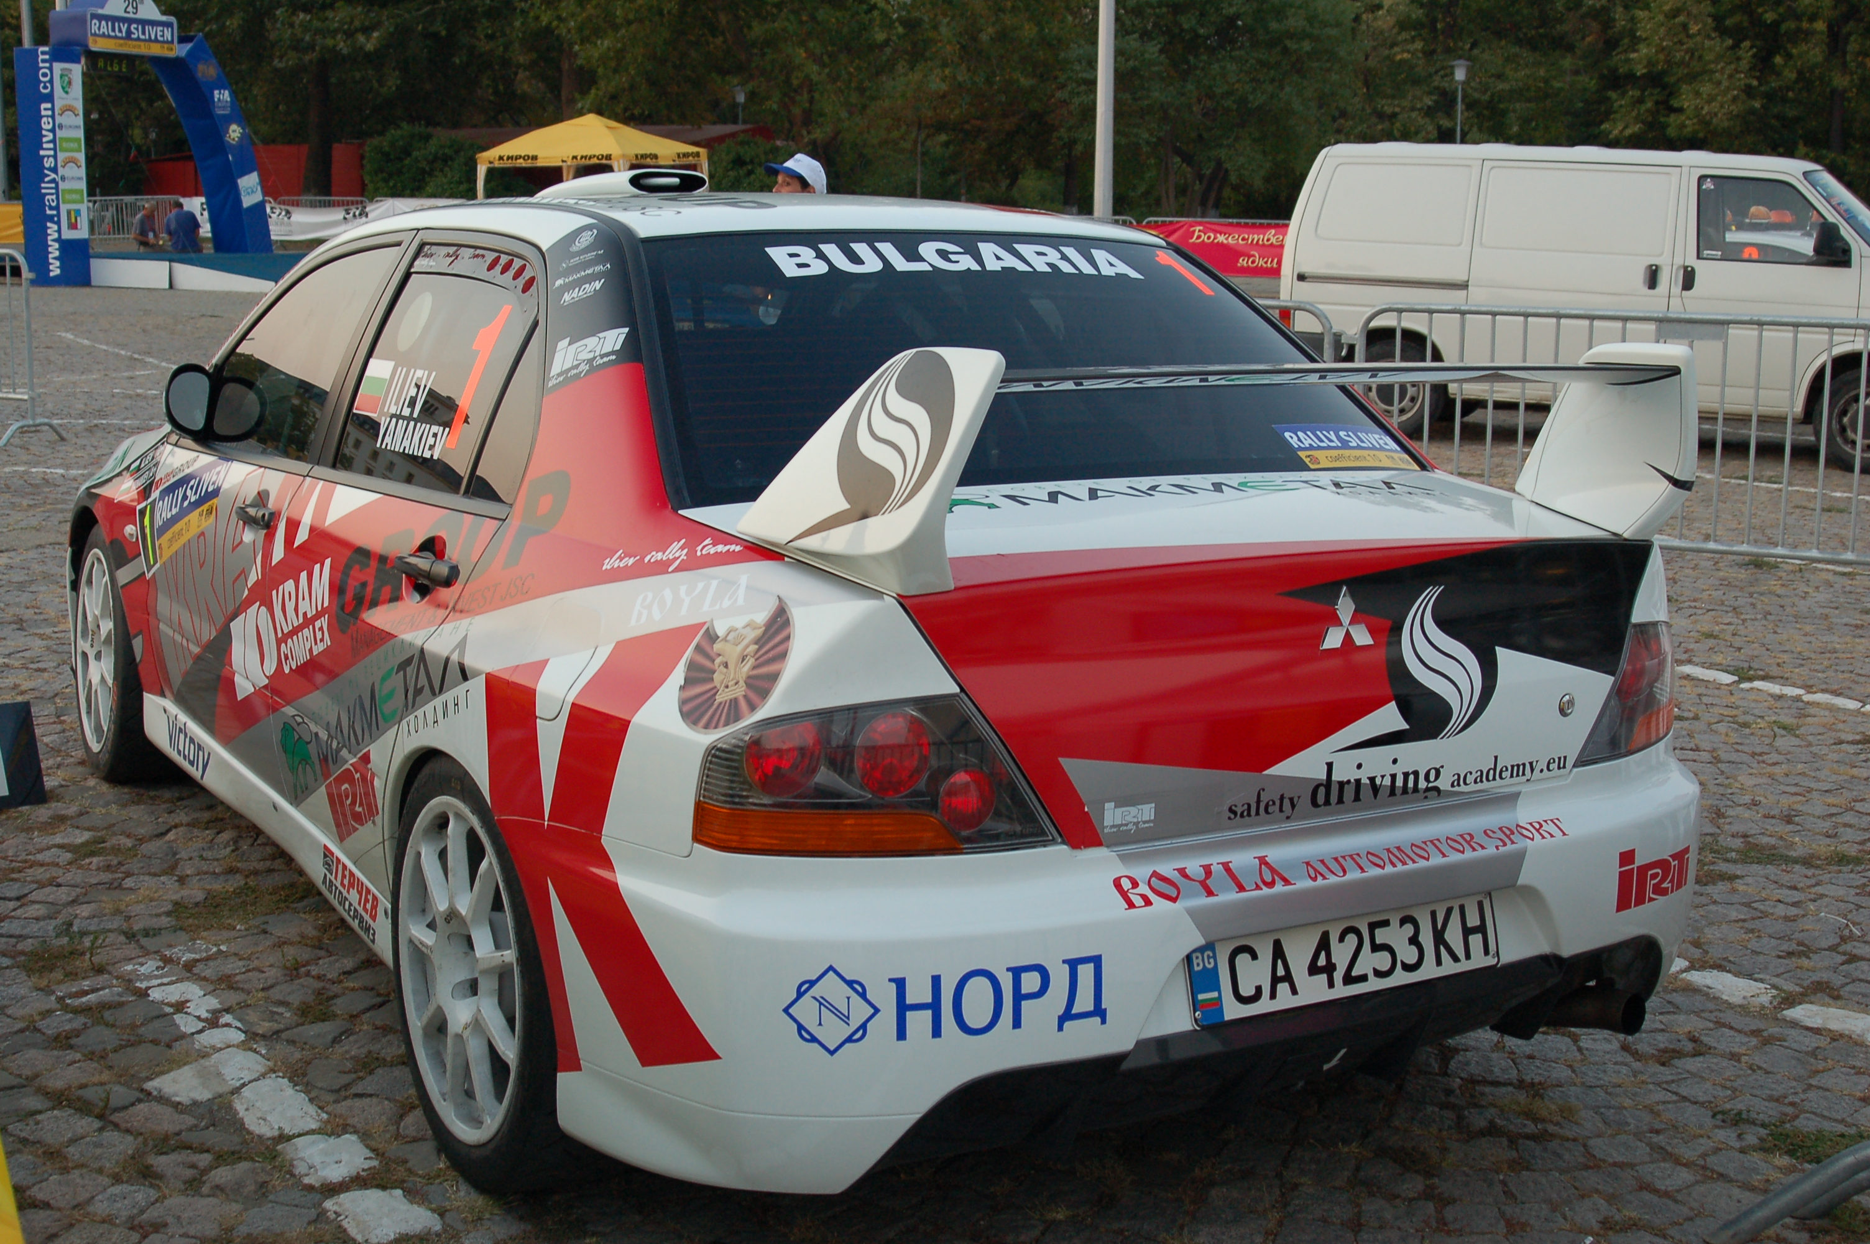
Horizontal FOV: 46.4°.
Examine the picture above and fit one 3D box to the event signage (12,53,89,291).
[{"bbox_3d":[-13.953,-7.154,34.467,0.950,3.700,0.550,9,13,37],"label":"event signage"}]

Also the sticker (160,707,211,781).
[{"bbox_3d":[-1.583,0.257,4.601,0.010,0.080,0.400,-4,11,-31],"label":"sticker"}]

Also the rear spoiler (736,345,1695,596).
[{"bbox_3d":[0.436,-0.222,2.846,1.330,0.285,0.430,-4,11,-31],"label":"rear spoiler"}]

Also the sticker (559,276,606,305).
[{"bbox_3d":[-0.533,-0.499,3.287,0.090,0.032,0.008,-5,-22,33],"label":"sticker"}]

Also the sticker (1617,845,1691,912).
[{"bbox_3d":[1.026,0.353,3.097,0.215,0.091,0.014,-8,14,-44],"label":"sticker"}]

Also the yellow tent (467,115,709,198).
[{"bbox_3d":[-6.242,-7.788,40.041,3.000,3.000,3.000,6,11,23],"label":"yellow tent"}]

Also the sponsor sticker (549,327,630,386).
[{"bbox_3d":[-0.497,-0.382,3.123,0.163,0.065,0.012,-8,-28,40],"label":"sponsor sticker"}]

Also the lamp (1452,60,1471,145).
[{"bbox_3d":[11.530,-10.008,48.429,0.500,4.800,0.500,1,10,0],"label":"lamp"}]

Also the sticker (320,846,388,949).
[{"bbox_3d":[-0.969,0.450,3.607,0.010,0.088,0.335,-4,11,-31],"label":"sticker"}]

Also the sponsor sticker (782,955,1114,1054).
[{"bbox_3d":[0.021,0.435,2.502,0.392,0.109,0.030,-1,11,-16],"label":"sponsor sticker"}]

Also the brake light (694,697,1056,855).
[{"bbox_3d":[-0.068,0.165,2.524,0.417,0.190,0.141,-2,10,-18],"label":"brake light"}]

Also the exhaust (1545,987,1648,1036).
[{"bbox_3d":[0.946,0.558,3.155,0.068,0.068,0.185,-4,2,-31],"label":"exhaust"}]

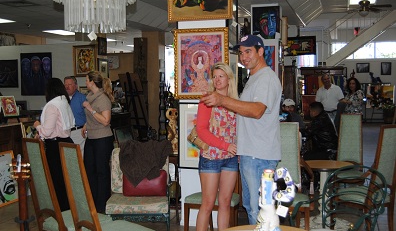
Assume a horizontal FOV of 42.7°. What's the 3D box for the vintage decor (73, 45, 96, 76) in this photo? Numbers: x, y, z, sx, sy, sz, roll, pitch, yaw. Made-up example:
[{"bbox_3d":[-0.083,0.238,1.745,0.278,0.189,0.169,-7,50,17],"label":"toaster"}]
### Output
[{"bbox_3d":[-1.869,-0.895,8.400,0.420,0.520,0.050,0,2,10],"label":"vintage decor"}]

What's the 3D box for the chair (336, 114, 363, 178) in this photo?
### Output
[{"bbox_3d":[1.821,0.557,6.029,0.400,1.150,0.520,0,2,13],"label":"chair"}]

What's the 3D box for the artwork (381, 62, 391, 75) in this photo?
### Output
[{"bbox_3d":[6.891,-1.702,18.500,0.375,0.450,0.040,-1,2,0],"label":"artwork"}]

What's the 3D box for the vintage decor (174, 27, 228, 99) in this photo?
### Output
[{"bbox_3d":[0.040,-0.546,5.350,0.590,0.750,0.050,0,2,19],"label":"vintage decor"}]

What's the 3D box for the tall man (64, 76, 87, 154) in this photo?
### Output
[{"bbox_3d":[-1.608,0.313,6.517,0.540,1.680,0.360,0,3,20],"label":"tall man"}]

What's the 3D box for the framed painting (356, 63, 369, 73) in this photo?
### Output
[{"bbox_3d":[6.036,-1.716,18.500,0.480,0.360,0.040,-1,2,0],"label":"framed painting"}]

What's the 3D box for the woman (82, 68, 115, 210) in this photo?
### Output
[{"bbox_3d":[-1.166,0.340,5.968,0.370,1.660,0.430,-1,2,-18],"label":"woman"}]

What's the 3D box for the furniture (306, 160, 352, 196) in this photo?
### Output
[{"bbox_3d":[1.265,0.826,4.989,0.600,0.710,0.600,-1,2,0],"label":"furniture"}]

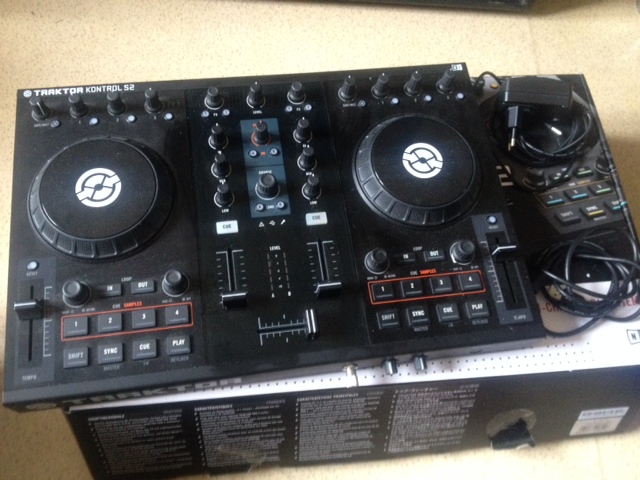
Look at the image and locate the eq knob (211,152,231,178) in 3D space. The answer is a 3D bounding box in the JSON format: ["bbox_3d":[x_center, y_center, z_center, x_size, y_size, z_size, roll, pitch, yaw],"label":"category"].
[{"bbox_3d":[-0.090,-0.069,0.583,0.017,0.019,0.017,-6,67,-8],"label":"eq knob"}]

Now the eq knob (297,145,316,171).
[{"bbox_3d":[-0.011,-0.076,0.595,0.017,0.019,0.017,-6,67,-8],"label":"eq knob"}]

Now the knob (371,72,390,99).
[{"bbox_3d":[0.061,-0.152,0.636,0.017,0.019,0.017,-6,67,-8],"label":"knob"}]

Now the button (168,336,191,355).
[{"bbox_3d":[-0.113,0.085,0.521,0.018,0.005,0.016,-6,66,-9],"label":"button"}]

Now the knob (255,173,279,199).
[{"bbox_3d":[-0.047,-0.051,0.592,0.020,0.017,0.020,-6,67,-9],"label":"knob"}]

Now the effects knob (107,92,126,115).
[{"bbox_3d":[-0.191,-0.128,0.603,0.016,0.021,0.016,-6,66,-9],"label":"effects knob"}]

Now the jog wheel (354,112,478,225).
[{"bbox_3d":[0.095,-0.070,0.608,0.124,0.018,0.124,2,65,-5],"label":"jog wheel"}]

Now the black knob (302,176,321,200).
[{"bbox_3d":[-0.006,-0.049,0.594,0.016,0.020,0.016,-6,67,-9],"label":"black knob"}]

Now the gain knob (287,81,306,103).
[{"bbox_3d":[-0.022,-0.146,0.638,0.016,0.015,0.016,-6,67,-9],"label":"gain knob"}]

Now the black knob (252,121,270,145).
[{"bbox_3d":[-0.055,-0.102,0.612,0.016,0.020,0.016,-6,67,-9],"label":"black knob"}]

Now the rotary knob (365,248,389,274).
[{"bbox_3d":[0.051,0.017,0.564,0.021,0.018,0.021,2,65,-5],"label":"rotary knob"}]

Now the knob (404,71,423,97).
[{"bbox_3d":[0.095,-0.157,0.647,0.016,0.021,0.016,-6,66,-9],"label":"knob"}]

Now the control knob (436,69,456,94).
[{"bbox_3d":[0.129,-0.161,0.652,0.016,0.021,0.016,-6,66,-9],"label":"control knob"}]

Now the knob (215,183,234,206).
[{"bbox_3d":[-0.086,-0.041,0.582,0.016,0.020,0.016,-6,67,-9],"label":"knob"}]

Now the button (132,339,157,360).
[{"bbox_3d":[-0.140,0.087,0.516,0.018,0.004,0.015,-6,67,-8],"label":"button"}]

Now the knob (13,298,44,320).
[{"bbox_3d":[-0.232,0.053,0.515,0.018,0.015,0.015,-6,67,-8],"label":"knob"}]

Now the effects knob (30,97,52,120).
[{"bbox_3d":[-0.261,-0.124,0.600,0.016,0.019,0.016,2,66,-5],"label":"effects knob"}]

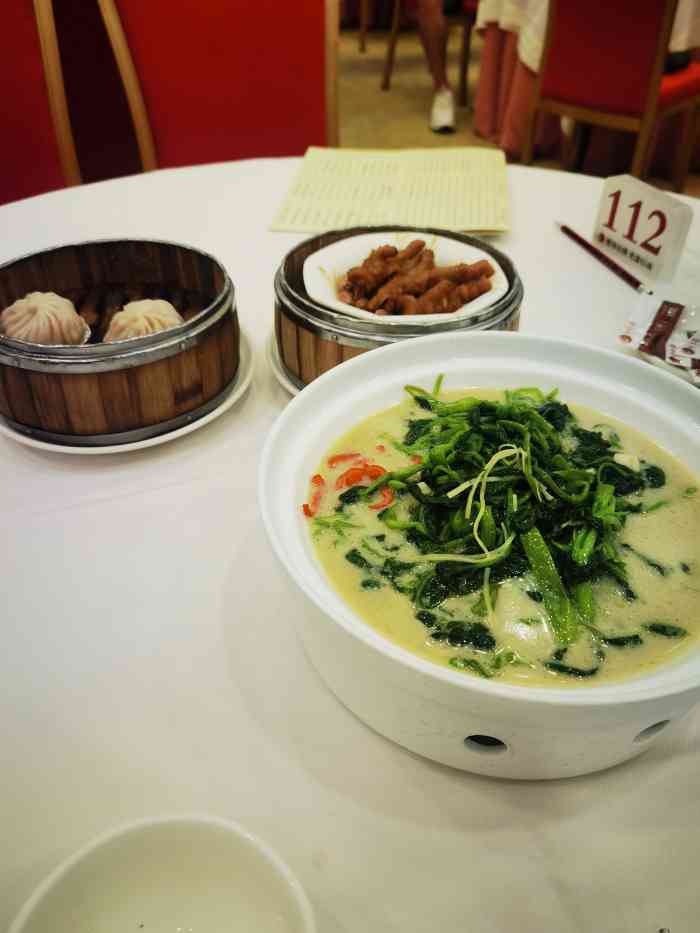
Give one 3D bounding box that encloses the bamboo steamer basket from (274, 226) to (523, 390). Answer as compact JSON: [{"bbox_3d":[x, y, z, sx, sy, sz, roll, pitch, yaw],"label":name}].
[{"bbox_3d":[0.035,-0.113,0.535,0.175,0.066,0.175,0,40,0],"label":"bamboo steamer basket"}]

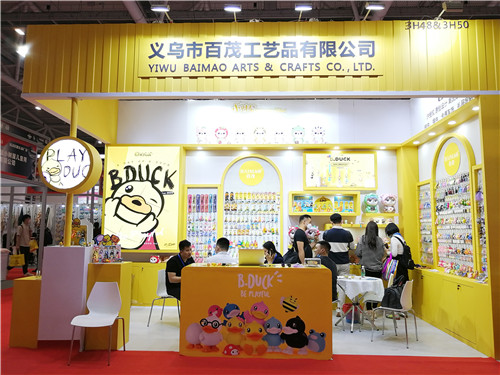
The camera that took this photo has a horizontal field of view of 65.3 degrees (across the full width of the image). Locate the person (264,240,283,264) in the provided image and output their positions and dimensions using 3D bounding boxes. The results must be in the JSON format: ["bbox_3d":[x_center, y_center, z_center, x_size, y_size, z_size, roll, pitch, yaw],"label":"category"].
[{"bbox_3d":[0.288,1.491,6.168,0.750,1.260,0.480,4,-7,-28],"label":"person"}]

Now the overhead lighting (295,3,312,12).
[{"bbox_3d":[0.643,-2.163,4.686,0.190,0.085,0.130,0,-6,2],"label":"overhead lighting"}]

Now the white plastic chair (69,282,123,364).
[{"bbox_3d":[-1.764,1.573,4.583,0.470,0.820,0.550,0,-6,0],"label":"white plastic chair"}]

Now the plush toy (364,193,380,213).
[{"bbox_3d":[2.302,0.302,7.371,0.270,0.380,0.240,0,-6,5],"label":"plush toy"}]

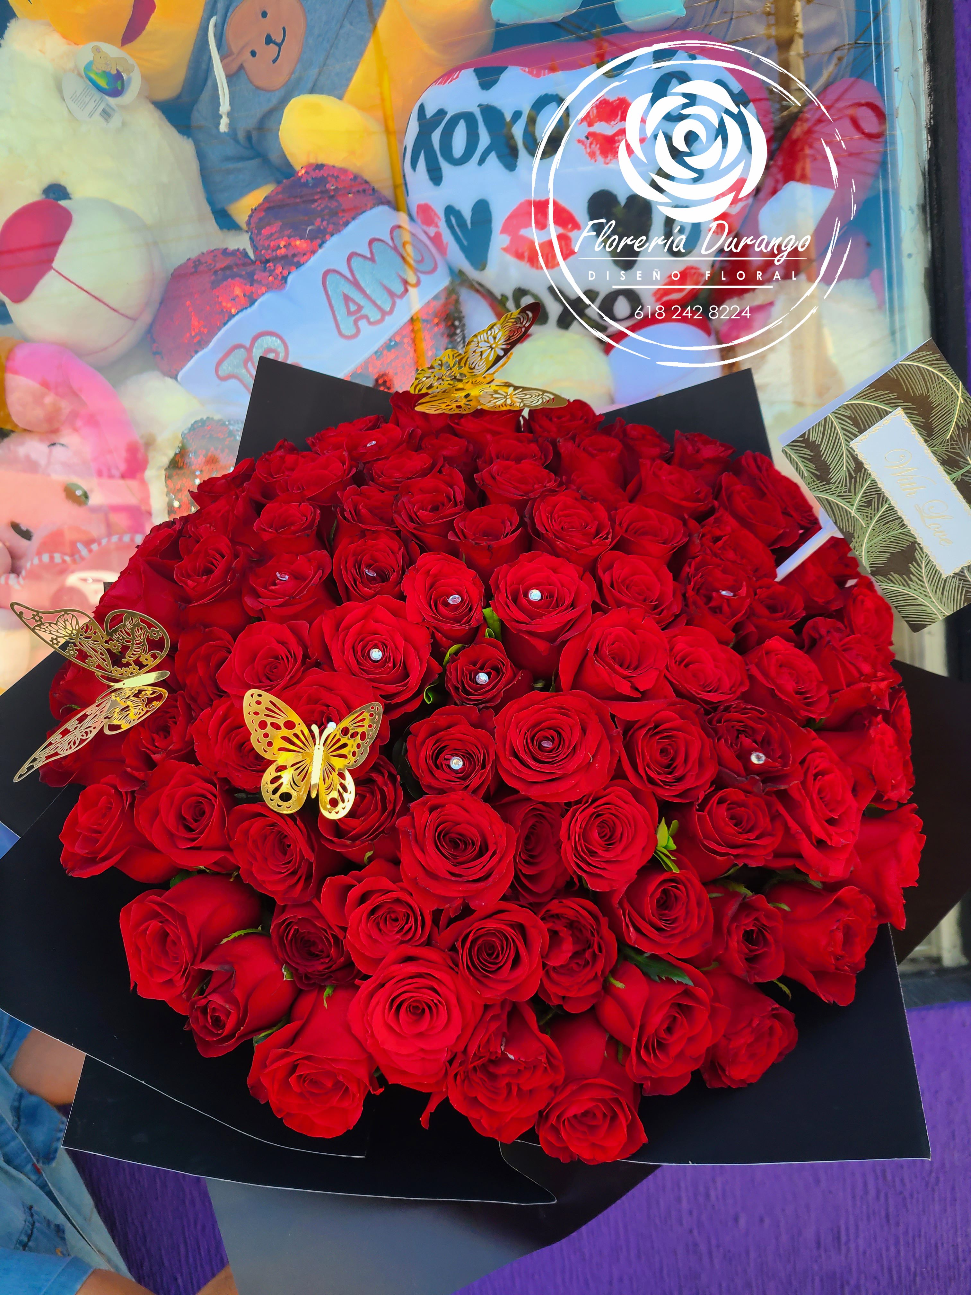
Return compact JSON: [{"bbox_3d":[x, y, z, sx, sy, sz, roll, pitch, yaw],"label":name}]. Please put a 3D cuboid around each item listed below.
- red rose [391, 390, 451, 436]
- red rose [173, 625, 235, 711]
[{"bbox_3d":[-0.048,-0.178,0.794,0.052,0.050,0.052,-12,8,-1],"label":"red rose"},{"bbox_3d":[-0.176,0.017,0.632,0.055,0.055,0.047,-2,-22,22],"label":"red rose"}]

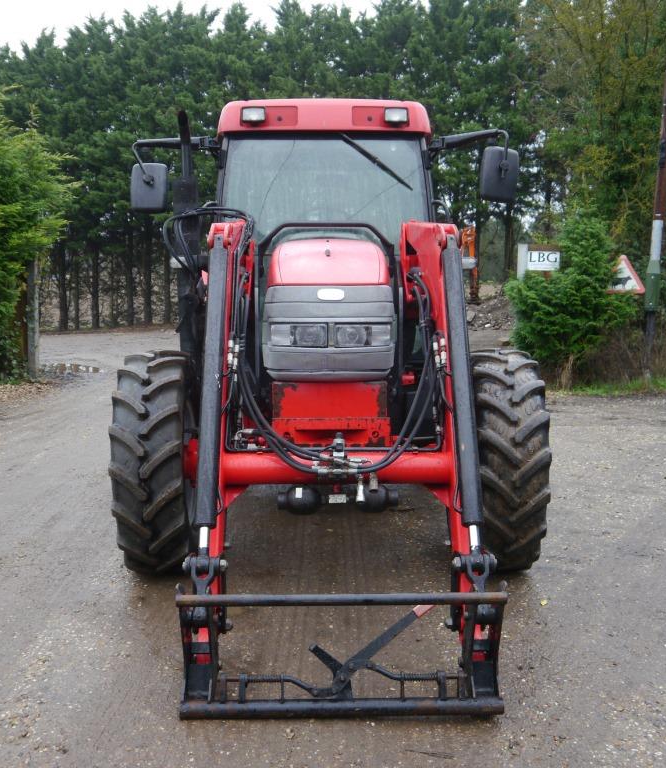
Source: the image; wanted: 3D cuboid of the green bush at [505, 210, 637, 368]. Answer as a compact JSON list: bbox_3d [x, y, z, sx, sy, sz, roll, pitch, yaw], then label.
[{"bbox_3d":[3.420,-1.360,12.800,1.800,2.300,1.750,0,7,0],"label":"green bush"}]

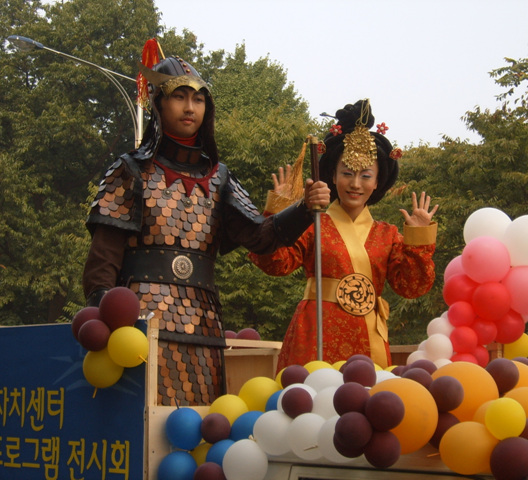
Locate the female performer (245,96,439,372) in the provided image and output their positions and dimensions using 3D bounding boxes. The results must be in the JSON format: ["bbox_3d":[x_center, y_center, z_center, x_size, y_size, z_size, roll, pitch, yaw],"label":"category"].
[{"bbox_3d":[0.300,0.290,4.430,0.680,1.680,0.450,4,-9,-21],"label":"female performer"}]

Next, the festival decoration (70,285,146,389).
[{"bbox_3d":[-0.465,0.295,3.650,0.220,0.310,0.200,-1,-9,11],"label":"festival decoration"}]

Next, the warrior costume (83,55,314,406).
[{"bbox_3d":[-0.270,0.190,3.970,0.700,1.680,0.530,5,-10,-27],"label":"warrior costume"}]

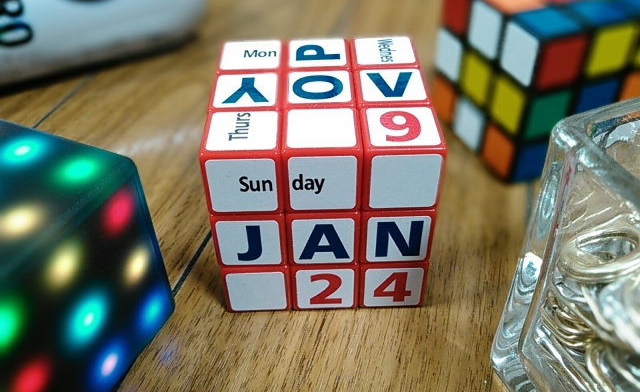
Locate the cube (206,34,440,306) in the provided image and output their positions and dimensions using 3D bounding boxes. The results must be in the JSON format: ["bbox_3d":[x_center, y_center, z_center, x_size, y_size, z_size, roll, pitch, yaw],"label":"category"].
[{"bbox_3d":[0.001,-0.007,0.170,0.057,0.057,0.057,-1,41,-1],"label":"cube"}]

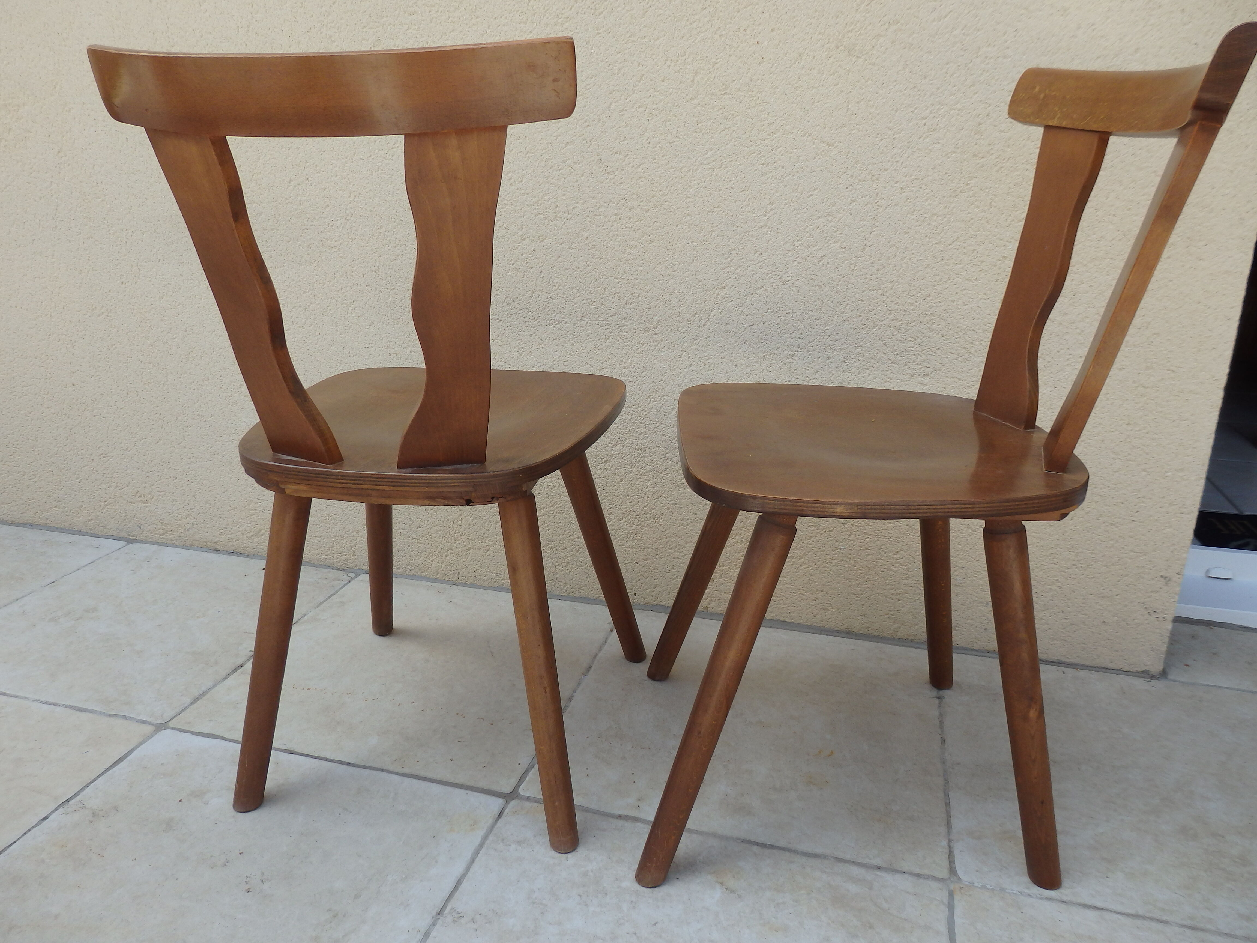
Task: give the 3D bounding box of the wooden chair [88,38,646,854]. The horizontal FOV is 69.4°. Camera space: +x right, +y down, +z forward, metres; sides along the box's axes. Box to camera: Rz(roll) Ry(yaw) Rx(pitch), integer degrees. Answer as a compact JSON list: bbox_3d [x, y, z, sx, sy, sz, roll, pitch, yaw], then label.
[{"bbox_3d":[-0.234,-0.038,1.080,0.447,0.829,0.522,3,20,9],"label":"wooden chair"}]

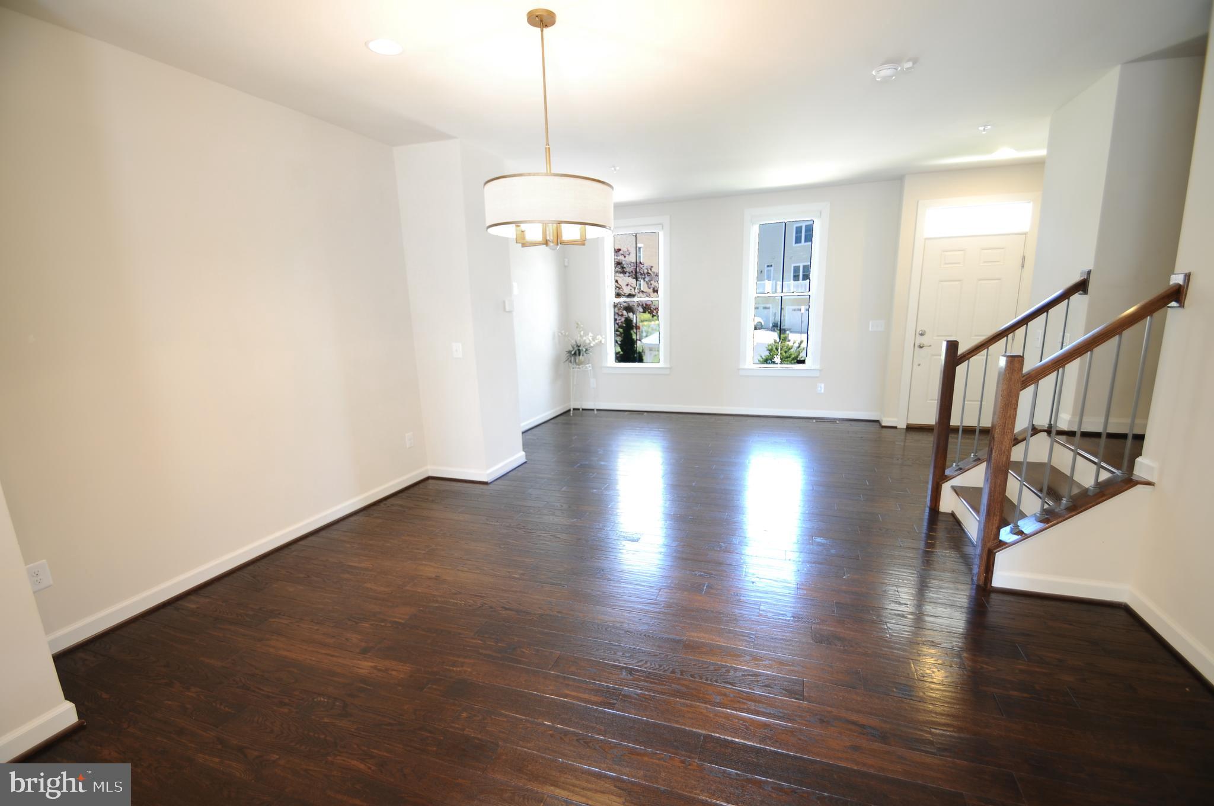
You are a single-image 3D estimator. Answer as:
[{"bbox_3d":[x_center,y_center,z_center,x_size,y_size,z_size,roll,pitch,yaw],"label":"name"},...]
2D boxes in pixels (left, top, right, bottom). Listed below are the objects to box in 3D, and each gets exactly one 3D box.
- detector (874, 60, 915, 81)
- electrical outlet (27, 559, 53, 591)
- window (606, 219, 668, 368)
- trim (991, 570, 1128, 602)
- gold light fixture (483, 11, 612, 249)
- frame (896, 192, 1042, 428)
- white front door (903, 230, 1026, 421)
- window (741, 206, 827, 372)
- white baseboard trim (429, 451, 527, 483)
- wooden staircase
[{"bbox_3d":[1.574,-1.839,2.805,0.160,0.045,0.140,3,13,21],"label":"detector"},{"bbox_3d":[-2.530,0.778,2.245,0.010,0.119,0.074,3,13,21],"label":"electrical outlet"},{"bbox_3d":[0.414,-1.425,6.770,0.899,1.942,0.110,3,13,21],"label":"window"},{"bbox_3d":[2.229,0.918,2.497,0.545,0.101,0.020,3,13,21],"label":"trim"},{"bbox_3d":[-0.276,-1.212,2.302,0.650,0.982,0.650,3,13,21],"label":"gold light fixture"},{"bbox_3d":[3.745,-0.882,5.330,1.030,2.414,0.120,3,13,21],"label":"frame"},{"bbox_3d":[3.772,-0.720,5.359,0.885,2.006,0.050,3,13,21],"label":"white front door"},{"bbox_3d":[2.127,-1.346,6.121,0.939,1.949,0.110,3,13,21],"label":"window"},{"bbox_3d":[-1.179,0.561,4.648,0.643,0.112,0.650,3,13,21],"label":"white baseboard trim"},{"bbox_3d":[2.408,0.084,2.864,0.681,1.599,1.125,3,13,21],"label":"wooden staircase"}]

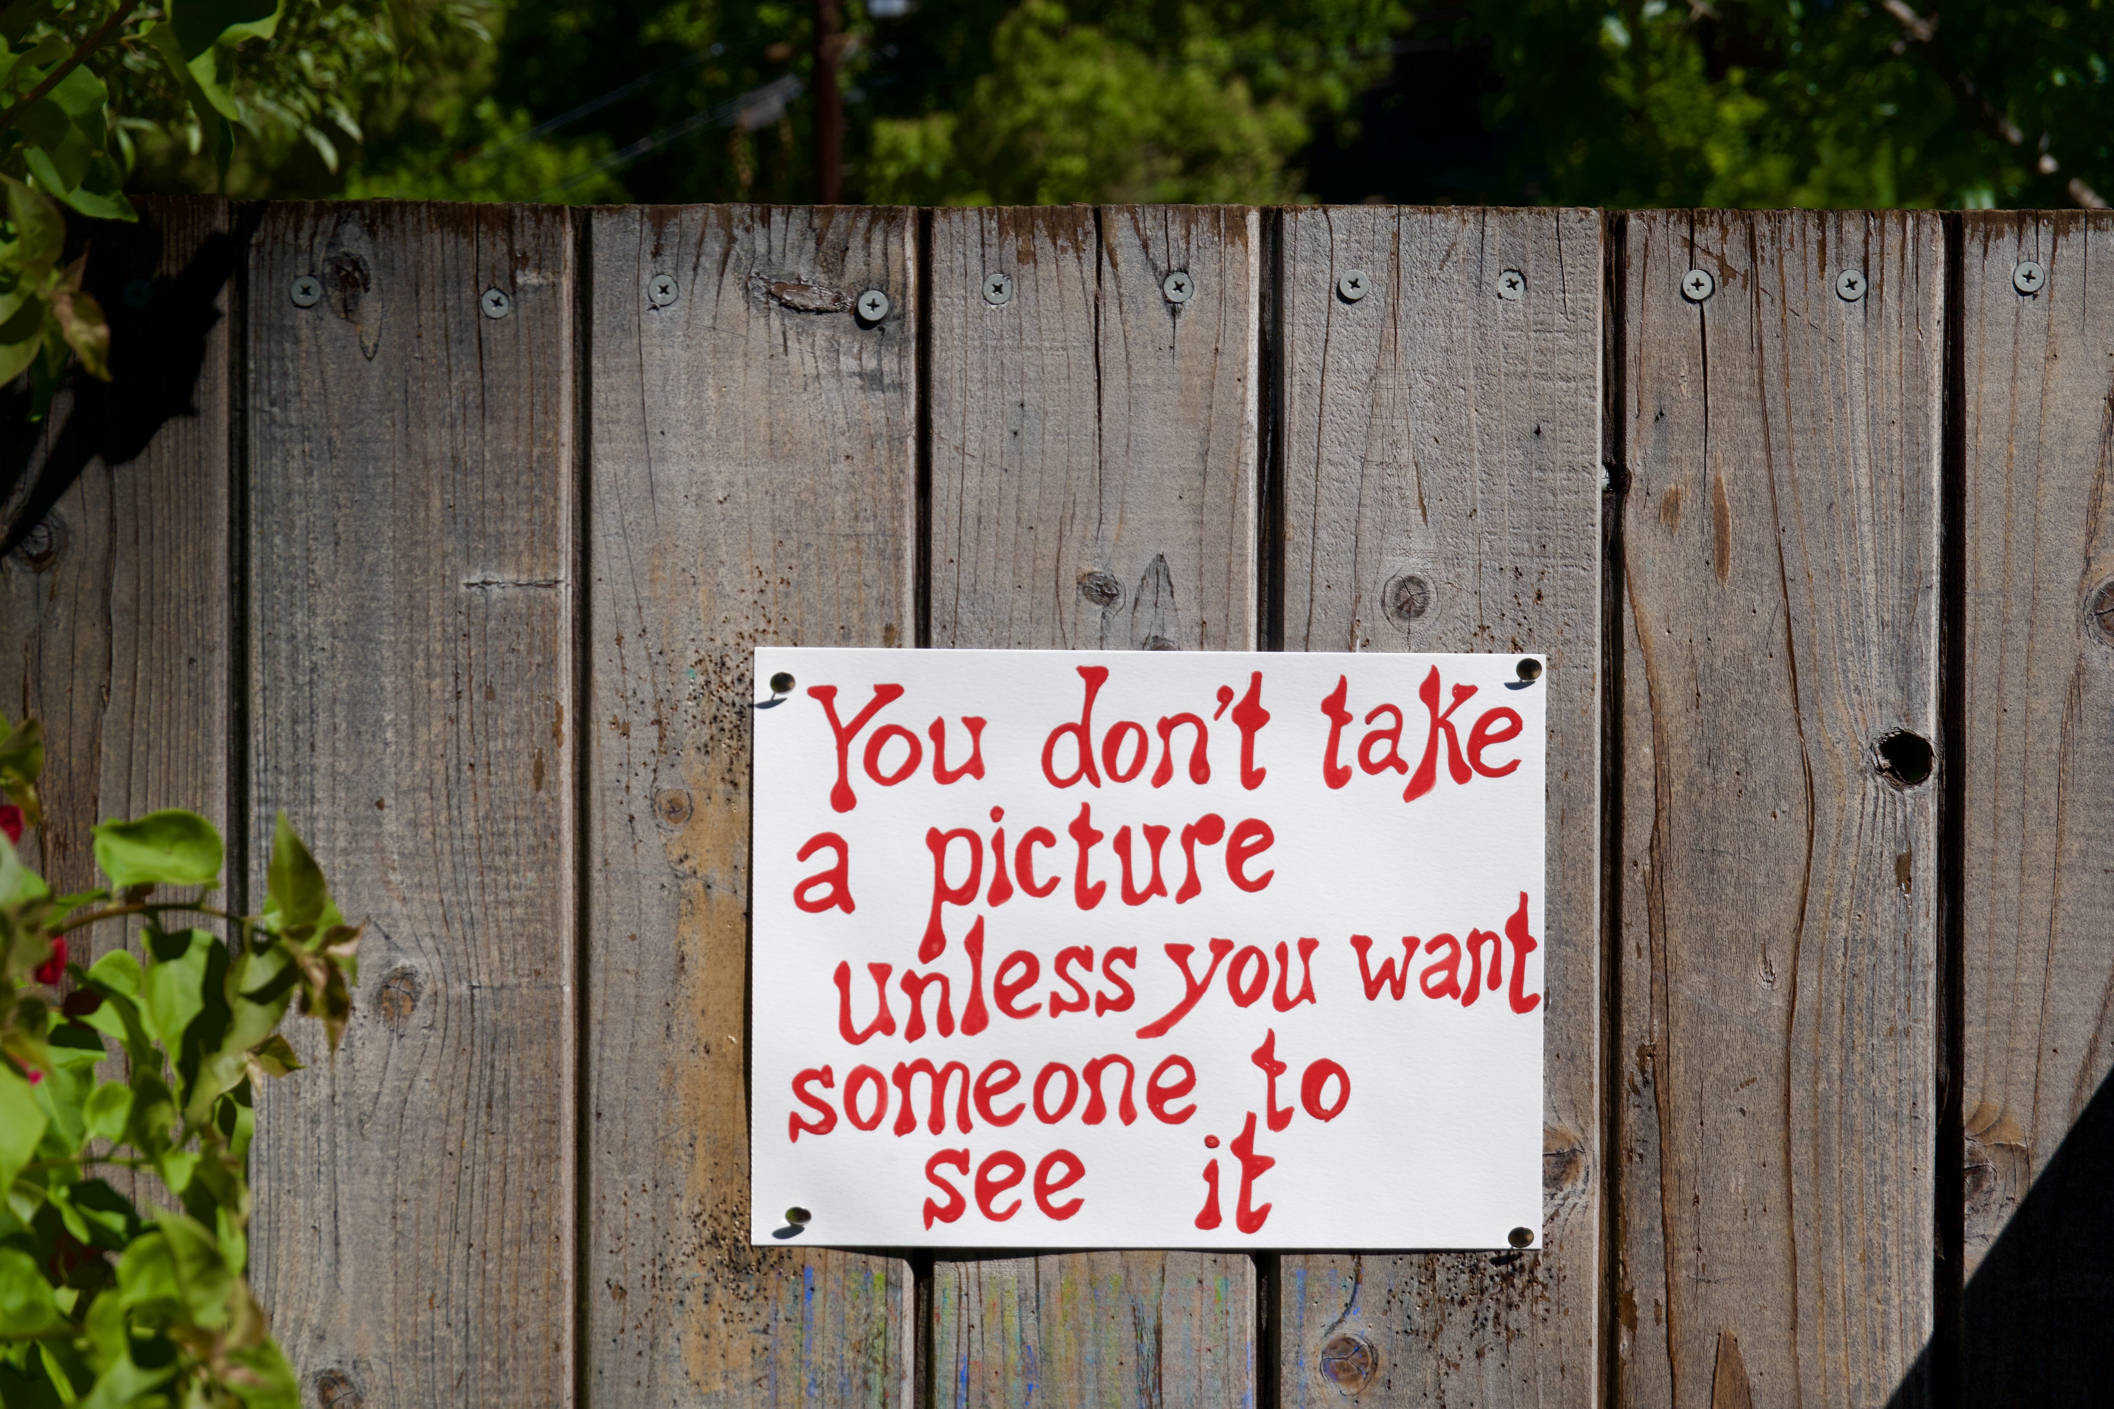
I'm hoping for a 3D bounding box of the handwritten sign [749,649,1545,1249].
[{"bbox_3d":[0.036,0.095,2.160,0.306,0.231,0.005,0,1,-1],"label":"handwritten sign"}]

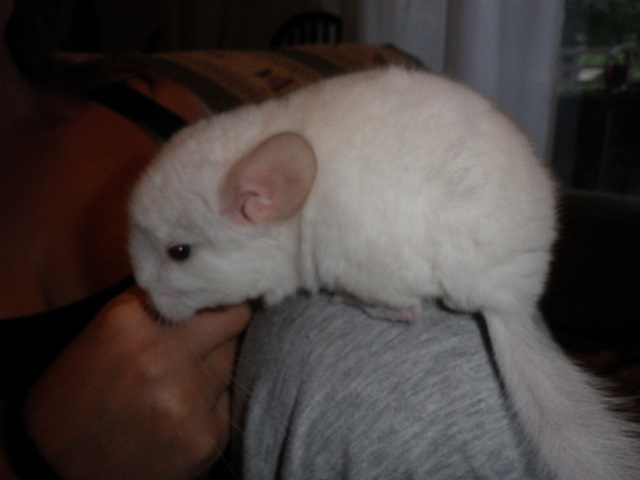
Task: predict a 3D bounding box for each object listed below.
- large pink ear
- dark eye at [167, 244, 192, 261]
[{"bbox_3d":[-0.025,-0.029,0.325,0.039,0.056,0.020,41,5,12],"label":"large pink ear"},{"bbox_3d":[-0.069,0.006,0.327,0.012,0.009,0.007,-3,6,18],"label":"dark eye"}]

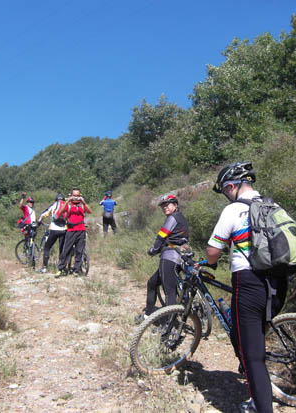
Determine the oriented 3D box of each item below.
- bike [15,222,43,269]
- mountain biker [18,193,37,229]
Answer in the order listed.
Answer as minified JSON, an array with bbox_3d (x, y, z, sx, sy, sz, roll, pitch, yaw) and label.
[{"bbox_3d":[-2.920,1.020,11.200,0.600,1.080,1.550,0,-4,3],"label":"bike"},{"bbox_3d":[-3.120,0.580,11.600,0.520,1.860,0.650,-4,-5,41],"label":"mountain biker"}]

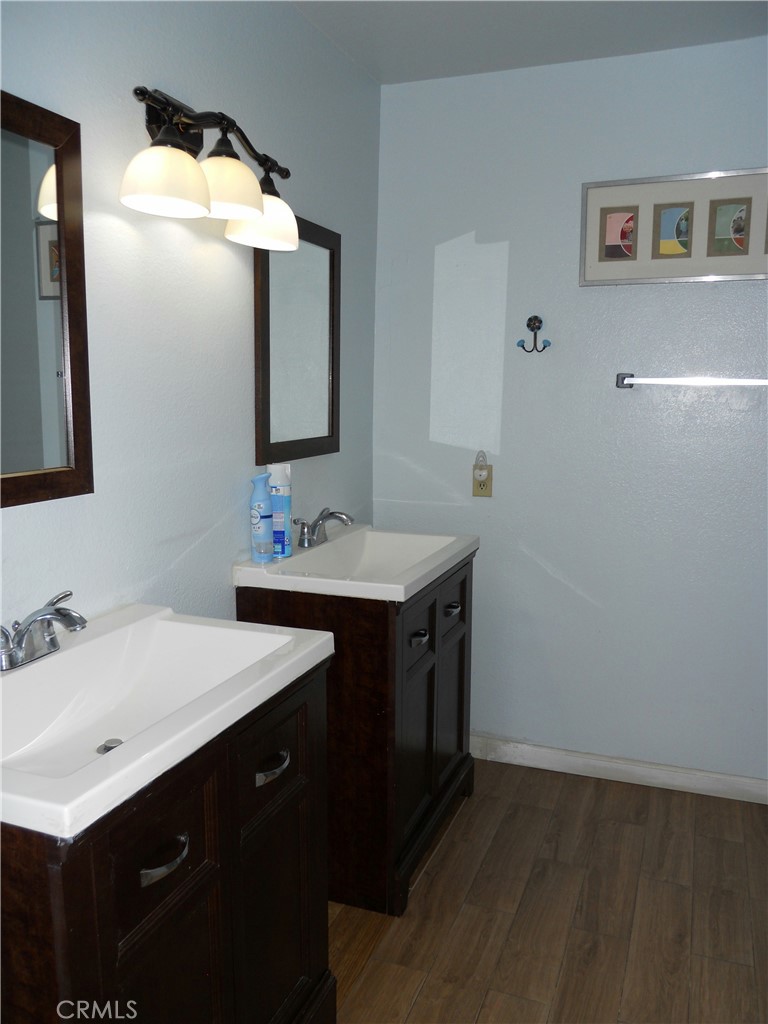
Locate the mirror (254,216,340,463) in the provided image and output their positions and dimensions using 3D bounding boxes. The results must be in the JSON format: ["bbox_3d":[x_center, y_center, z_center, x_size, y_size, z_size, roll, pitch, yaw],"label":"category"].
[{"bbox_3d":[-0.246,-0.510,2.470,0.022,0.699,0.534,4,9,21],"label":"mirror"}]

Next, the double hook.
[{"bbox_3d":[0.516,-0.608,2.827,0.112,0.125,0.050,4,9,21],"label":"double hook"}]

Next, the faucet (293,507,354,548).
[{"bbox_3d":[-0.169,0.049,2.516,0.172,0.107,0.240,4,9,21],"label":"faucet"}]

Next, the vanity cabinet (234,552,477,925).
[{"bbox_3d":[-0.043,0.588,2.540,0.482,0.857,0.720,4,9,21],"label":"vanity cabinet"}]

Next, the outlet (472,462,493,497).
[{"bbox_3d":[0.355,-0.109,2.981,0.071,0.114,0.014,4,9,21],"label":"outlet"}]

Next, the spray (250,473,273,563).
[{"bbox_3d":[-0.333,0.017,2.277,0.060,0.238,0.058,0,8,0],"label":"spray"}]

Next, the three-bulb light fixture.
[{"bbox_3d":[-0.376,-0.755,1.809,0.220,0.283,0.610,4,9,21],"label":"three-bulb light fixture"}]

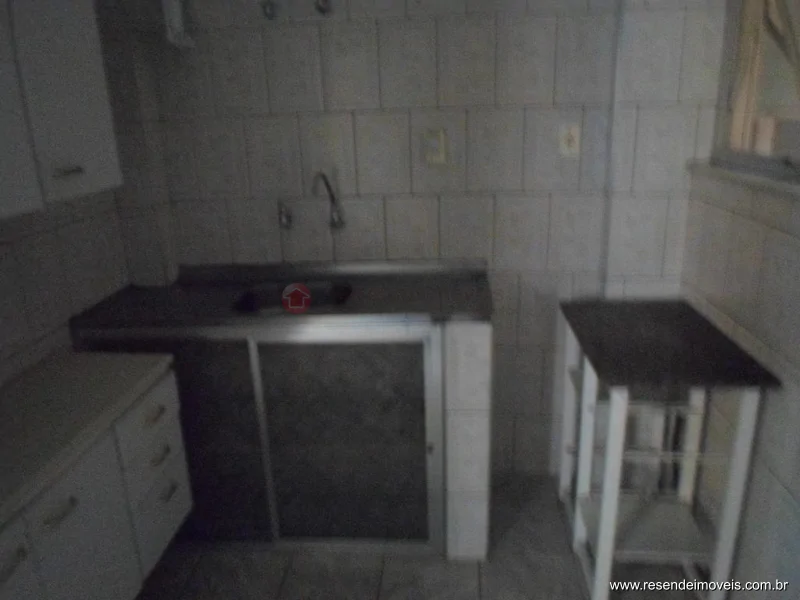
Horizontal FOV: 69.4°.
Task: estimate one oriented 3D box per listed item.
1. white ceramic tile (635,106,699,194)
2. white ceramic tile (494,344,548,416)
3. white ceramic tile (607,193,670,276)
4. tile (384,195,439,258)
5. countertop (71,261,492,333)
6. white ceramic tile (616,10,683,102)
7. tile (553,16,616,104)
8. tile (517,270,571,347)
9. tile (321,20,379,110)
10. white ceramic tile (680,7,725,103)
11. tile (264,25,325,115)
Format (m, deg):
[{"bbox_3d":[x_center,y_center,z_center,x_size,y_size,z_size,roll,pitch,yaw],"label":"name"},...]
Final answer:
[{"bbox_3d":[0.903,-0.514,1.970,0.202,0.290,0.010,0,16,4],"label":"white ceramic tile"},{"bbox_3d":[0.474,0.326,2.337,0.200,0.297,0.010,-1,16,3],"label":"white ceramic tile"},{"bbox_3d":[0.857,-0.233,2.100,0.203,0.299,0.010,-1,16,4],"label":"white ceramic tile"},{"bbox_3d":[0.049,-0.260,2.192,0.203,0.278,0.010,0,16,5],"label":"tile"},{"bbox_3d":[-0.360,-0.032,2.009,1.330,0.099,0.520,-1,16,4],"label":"countertop"},{"bbox_3d":[0.836,-0.812,1.933,0.205,0.296,0.010,0,16,5],"label":"white ceramic tile"},{"bbox_3d":[0.637,-0.830,1.984,0.201,0.296,0.010,-1,16,4],"label":"tile"},{"bbox_3d":[0.564,0.034,2.238,0.203,0.299,0.010,0,16,5],"label":"tile"},{"bbox_3d":[-0.171,-0.810,2.025,0.198,0.292,0.010,0,16,4],"label":"tile"},{"bbox_3d":[0.982,-0.792,1.884,0.120,0.279,0.010,0,16,4],"label":"white ceramic tile"},{"bbox_3d":[-0.372,-0.818,2.053,0.200,0.297,0.010,-1,16,3],"label":"tile"}]

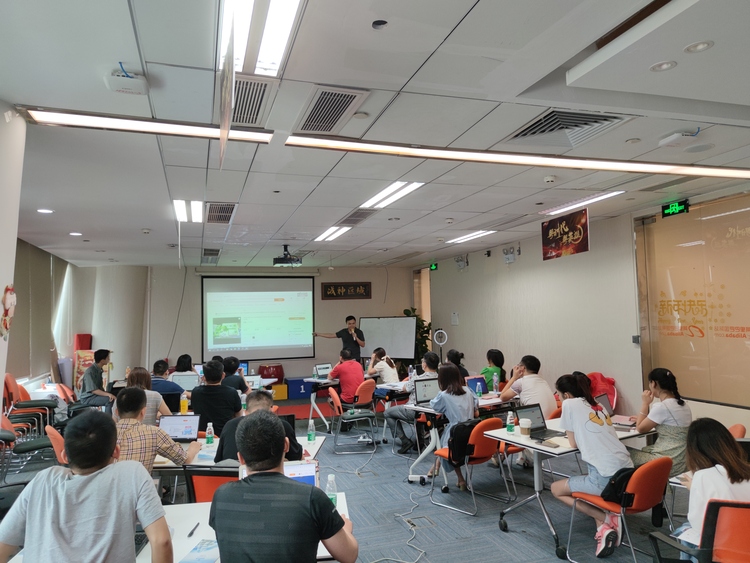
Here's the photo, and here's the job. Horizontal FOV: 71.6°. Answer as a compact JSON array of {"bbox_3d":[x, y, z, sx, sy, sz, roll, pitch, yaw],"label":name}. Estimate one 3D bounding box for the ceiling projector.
[{"bbox_3d":[-1.381,-0.406,8.210,0.390,0.340,0.300,0,-4,-19],"label":"ceiling projector"}]

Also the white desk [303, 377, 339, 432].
[{"bbox_3d":[-0.478,1.971,8.735,1.300,0.740,0.620,1,-5,-40],"label":"white desk"}]

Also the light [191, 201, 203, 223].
[{"bbox_3d":[-1.854,-0.725,5.441,0.110,0.050,1.160,-1,-4,-19],"label":"light"}]

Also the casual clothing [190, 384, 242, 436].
[{"bbox_3d":[-1.554,1.315,5.100,0.520,0.600,0.300,-1,-4,-12],"label":"casual clothing"}]

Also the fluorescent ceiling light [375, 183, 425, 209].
[{"bbox_3d":[0.134,-0.806,4.952,0.290,0.070,1.180,0,-4,-19],"label":"fluorescent ceiling light"}]

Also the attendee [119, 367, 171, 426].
[{"bbox_3d":[-2.067,1.420,4.698,0.530,1.270,0.800,-1,-4,-10],"label":"attendee"}]

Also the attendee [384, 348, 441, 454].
[{"bbox_3d":[0.483,1.474,6.352,0.800,1.270,0.500,-4,-4,33],"label":"attendee"}]

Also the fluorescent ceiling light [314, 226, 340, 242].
[{"bbox_3d":[-0.683,-0.659,7.277,0.110,0.050,1.180,-1,-4,-19],"label":"fluorescent ceiling light"}]

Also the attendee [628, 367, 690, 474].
[{"bbox_3d":[2.061,1.254,3.718,0.480,1.220,0.800,1,-4,-33],"label":"attendee"}]

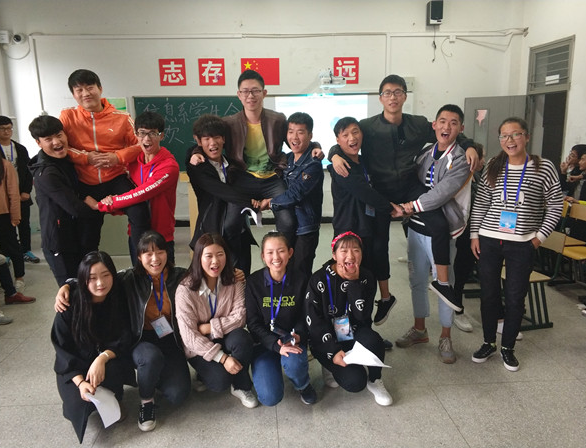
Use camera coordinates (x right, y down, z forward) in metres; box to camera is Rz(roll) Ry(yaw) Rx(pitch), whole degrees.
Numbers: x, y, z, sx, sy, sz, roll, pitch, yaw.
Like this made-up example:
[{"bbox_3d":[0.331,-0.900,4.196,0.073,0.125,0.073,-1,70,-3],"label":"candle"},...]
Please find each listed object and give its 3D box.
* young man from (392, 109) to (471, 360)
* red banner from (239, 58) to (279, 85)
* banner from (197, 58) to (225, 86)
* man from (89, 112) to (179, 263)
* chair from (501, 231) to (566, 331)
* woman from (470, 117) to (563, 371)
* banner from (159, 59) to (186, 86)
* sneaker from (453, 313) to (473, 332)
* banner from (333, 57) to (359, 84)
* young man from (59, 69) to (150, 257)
[{"bbox_3d":[0.985,0.068,3.248,0.520,1.720,0.460,8,15,35],"label":"young man"},{"bbox_3d":[-0.504,-2.374,7.300,0.600,0.400,0.010,-1,12,-2],"label":"red banner"},{"bbox_3d":[-1.256,-2.356,7.272,0.400,0.400,0.010,-1,12,-2],"label":"banner"},{"bbox_3d":[-1.013,0.121,3.186,0.520,1.710,0.460,2,12,15],"label":"man"},{"bbox_3d":[1.903,0.410,3.849,0.480,0.770,0.430,-4,12,-15],"label":"chair"},{"bbox_3d":[1.432,0.127,3.105,0.550,1.640,0.350,5,13,24],"label":"woman"},{"bbox_3d":[-1.855,-2.345,7.250,0.400,0.400,0.010,-1,12,-2],"label":"banner"},{"bbox_3d":[1.378,0.769,3.791,0.100,0.110,0.280,-3,12,-8],"label":"sneaker"},{"bbox_3d":[0.846,-2.405,7.349,0.400,0.400,0.010,-1,12,-2],"label":"banner"},{"bbox_3d":[-1.209,-0.251,3.099,0.570,1.520,0.520,-4,12,-13],"label":"young man"}]

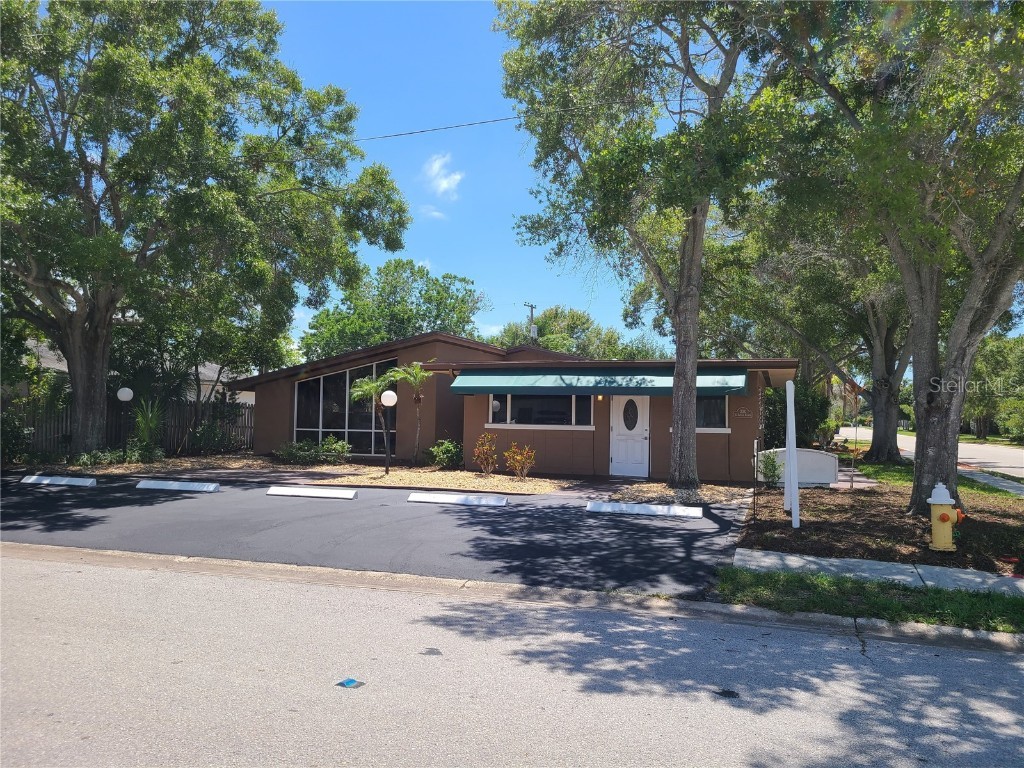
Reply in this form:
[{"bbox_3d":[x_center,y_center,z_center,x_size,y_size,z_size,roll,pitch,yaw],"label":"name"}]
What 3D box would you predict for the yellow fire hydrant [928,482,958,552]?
[{"bbox_3d":[4.904,1.510,8.700,0.410,0.790,0.370,0,-2,19],"label":"yellow fire hydrant"}]

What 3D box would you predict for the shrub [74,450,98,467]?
[{"bbox_3d":[-11.684,2.007,21.135,0.650,0.430,0.600,0,-2,19],"label":"shrub"}]

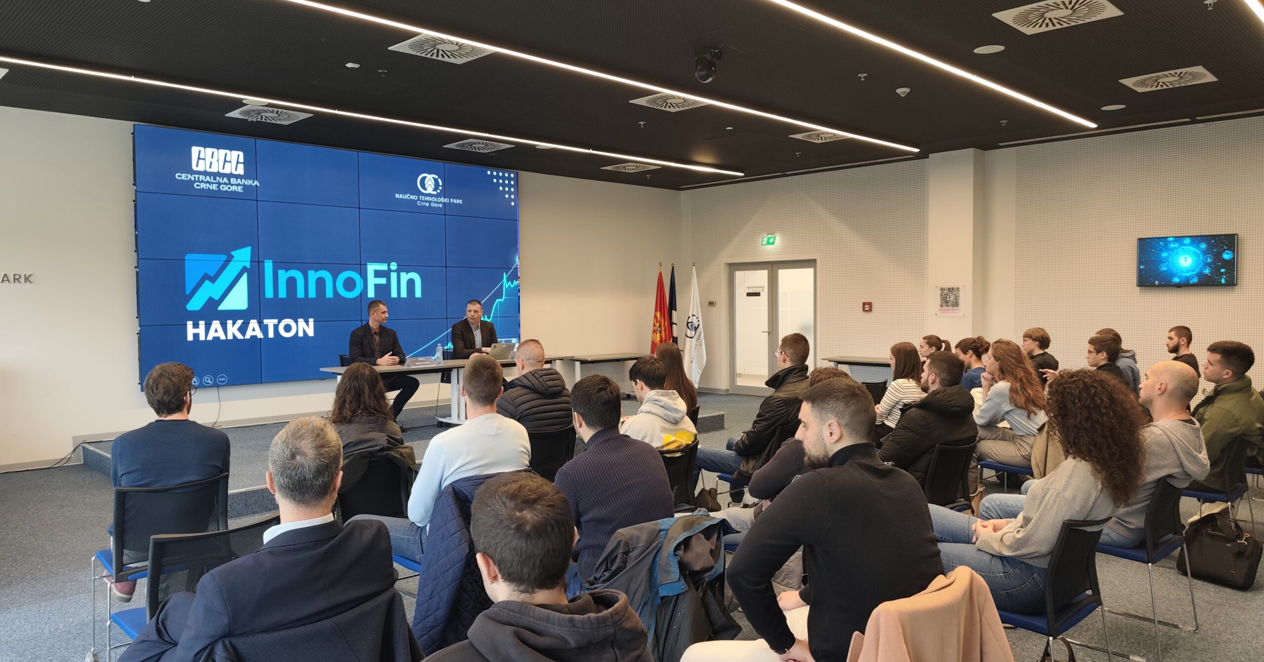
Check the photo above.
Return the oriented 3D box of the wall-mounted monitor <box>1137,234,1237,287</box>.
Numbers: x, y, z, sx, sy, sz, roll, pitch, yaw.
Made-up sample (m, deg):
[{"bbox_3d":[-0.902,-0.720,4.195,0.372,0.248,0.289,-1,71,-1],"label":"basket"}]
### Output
[{"bbox_3d":[6.042,-0.761,9.169,0.062,0.541,0.930,-2,3,-44],"label":"wall-mounted monitor"}]

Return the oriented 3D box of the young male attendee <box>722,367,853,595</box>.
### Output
[{"bbox_3d":[0.623,0.782,3.906,0.880,1.270,0.560,1,3,43],"label":"young male attendee"}]

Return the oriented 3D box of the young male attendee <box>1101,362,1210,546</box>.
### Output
[{"bbox_3d":[2.188,0.764,4.017,0.980,1.270,0.560,1,3,43],"label":"young male attendee"}]

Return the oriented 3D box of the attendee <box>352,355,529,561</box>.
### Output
[{"bbox_3d":[-0.882,0.774,3.877,0.600,1.340,0.850,-2,3,-39],"label":"attendee"}]

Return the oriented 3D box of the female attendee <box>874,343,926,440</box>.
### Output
[{"bbox_3d":[1.893,0.702,6.502,0.450,1.250,0.800,-2,3,-43],"label":"female attendee"}]

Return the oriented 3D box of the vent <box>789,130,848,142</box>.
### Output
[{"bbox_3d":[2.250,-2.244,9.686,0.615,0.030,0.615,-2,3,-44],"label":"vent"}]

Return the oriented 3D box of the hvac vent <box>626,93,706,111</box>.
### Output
[{"bbox_3d":[0.409,-2.151,7.906,0.613,0.031,0.613,-2,3,-44],"label":"hvac vent"}]

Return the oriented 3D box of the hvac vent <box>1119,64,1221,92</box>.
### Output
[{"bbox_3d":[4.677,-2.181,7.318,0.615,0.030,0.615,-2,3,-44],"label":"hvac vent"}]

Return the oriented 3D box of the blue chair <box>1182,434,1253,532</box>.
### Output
[{"bbox_3d":[3.355,0.952,4.971,0.556,0.824,0.515,-2,3,-44],"label":"blue chair"}]

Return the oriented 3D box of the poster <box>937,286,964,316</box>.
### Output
[{"bbox_3d":[4.074,-0.383,10.764,0.012,0.386,0.367,-2,3,-44],"label":"poster"}]

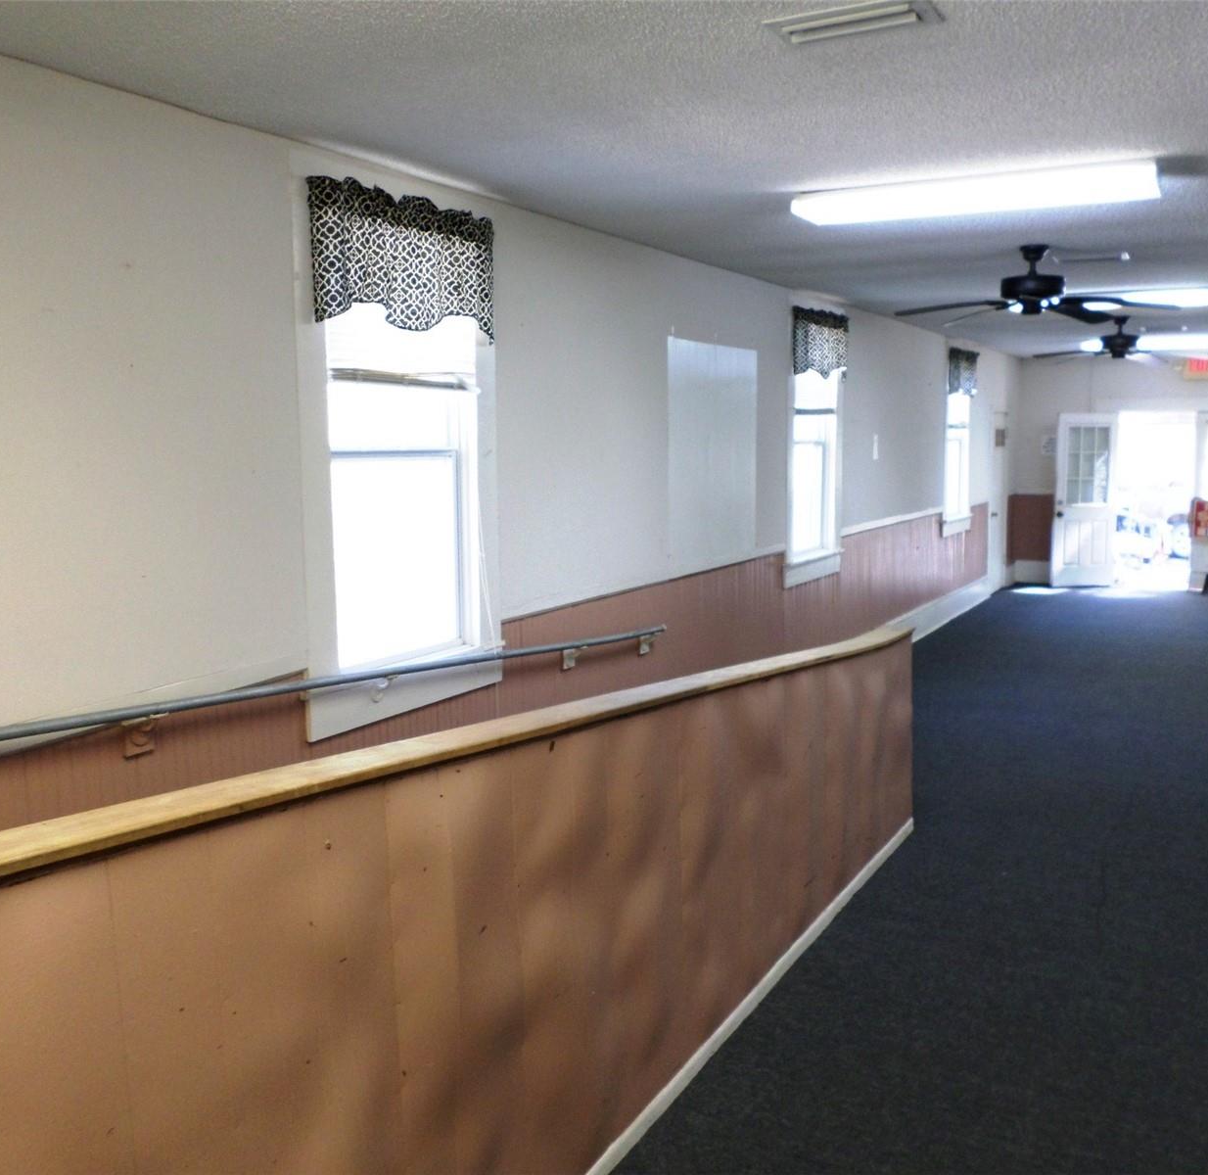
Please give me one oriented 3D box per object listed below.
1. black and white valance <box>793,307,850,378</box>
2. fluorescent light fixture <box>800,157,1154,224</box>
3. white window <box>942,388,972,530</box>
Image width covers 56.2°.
[{"bbox_3d":[1.369,-1.538,7.254,0.080,0.400,0.980,5,9,30],"label":"black and white valance"},{"bbox_3d":[1.295,-1.386,4.017,1.220,0.072,0.300,5,9,30],"label":"fluorescent light fixture"},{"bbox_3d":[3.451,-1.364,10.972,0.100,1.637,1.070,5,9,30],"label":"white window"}]

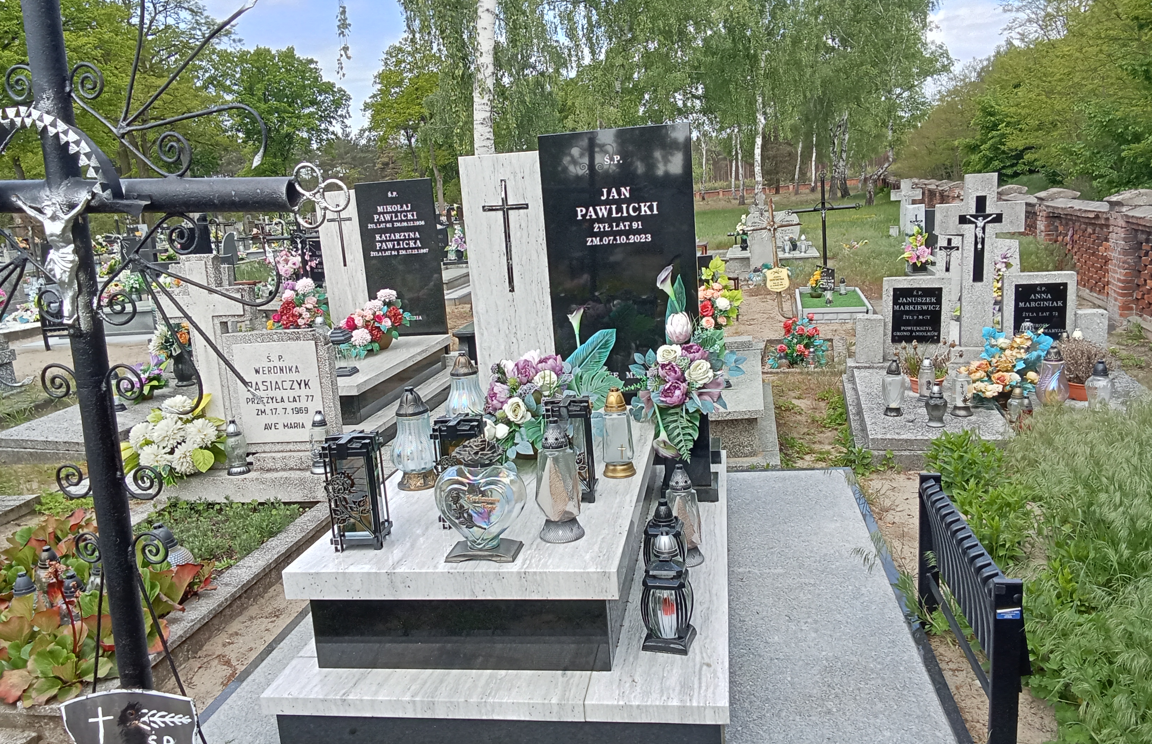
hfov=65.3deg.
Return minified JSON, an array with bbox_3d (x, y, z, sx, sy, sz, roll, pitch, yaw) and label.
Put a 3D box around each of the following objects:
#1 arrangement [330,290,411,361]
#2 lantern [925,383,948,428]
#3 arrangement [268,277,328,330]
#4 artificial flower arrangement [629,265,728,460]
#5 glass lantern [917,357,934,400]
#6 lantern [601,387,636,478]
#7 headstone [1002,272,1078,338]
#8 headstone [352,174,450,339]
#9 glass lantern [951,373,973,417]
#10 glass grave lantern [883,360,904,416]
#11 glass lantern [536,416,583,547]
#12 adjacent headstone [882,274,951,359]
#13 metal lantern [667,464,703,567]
[{"bbox_3d":[-1.395,-0.340,6.167,0.520,0.420,0.400,-2,11,10],"label":"arrangement"},{"bbox_3d":[1.725,0.151,4.301,0.103,0.212,0.103,-1,11,17],"label":"lantern"},{"bbox_3d":[-2.062,-0.458,6.675,0.420,0.460,0.340,-3,11,10],"label":"arrangement"},{"bbox_3d":[0.413,-0.037,3.541,0.410,0.740,0.320,-2,11,10],"label":"artificial flower arrangement"},{"bbox_3d":[1.865,0.034,4.808,0.080,0.232,0.080,-1,11,17],"label":"glass lantern"},{"bbox_3d":[0.141,0.195,3.036,0.115,0.288,0.115,-2,11,10],"label":"lantern"},{"bbox_3d":[2.839,-0.348,5.512,0.395,0.520,0.110,-1,11,17],"label":"headstone"},{"bbox_3d":[-1.403,-0.915,7.322,0.643,1.248,0.080,-3,11,10],"label":"headstone"},{"bbox_3d":[2.034,0.111,4.728,0.112,0.225,0.112,-3,11,10],"label":"glass lantern"},{"bbox_3d":[1.605,0.077,4.550,0.100,0.283,0.100,-1,11,17],"label":"glass grave lantern"},{"bbox_3d":[-0.048,0.290,2.489,0.130,0.333,0.130,-2,11,10],"label":"glass lantern"},{"bbox_3d":[2.264,-0.364,5.993,0.445,0.570,0.100,-1,11,17],"label":"adjacent headstone"},{"bbox_3d":[0.377,0.484,3.096,0.128,0.340,0.128,-3,11,10],"label":"metal lantern"}]

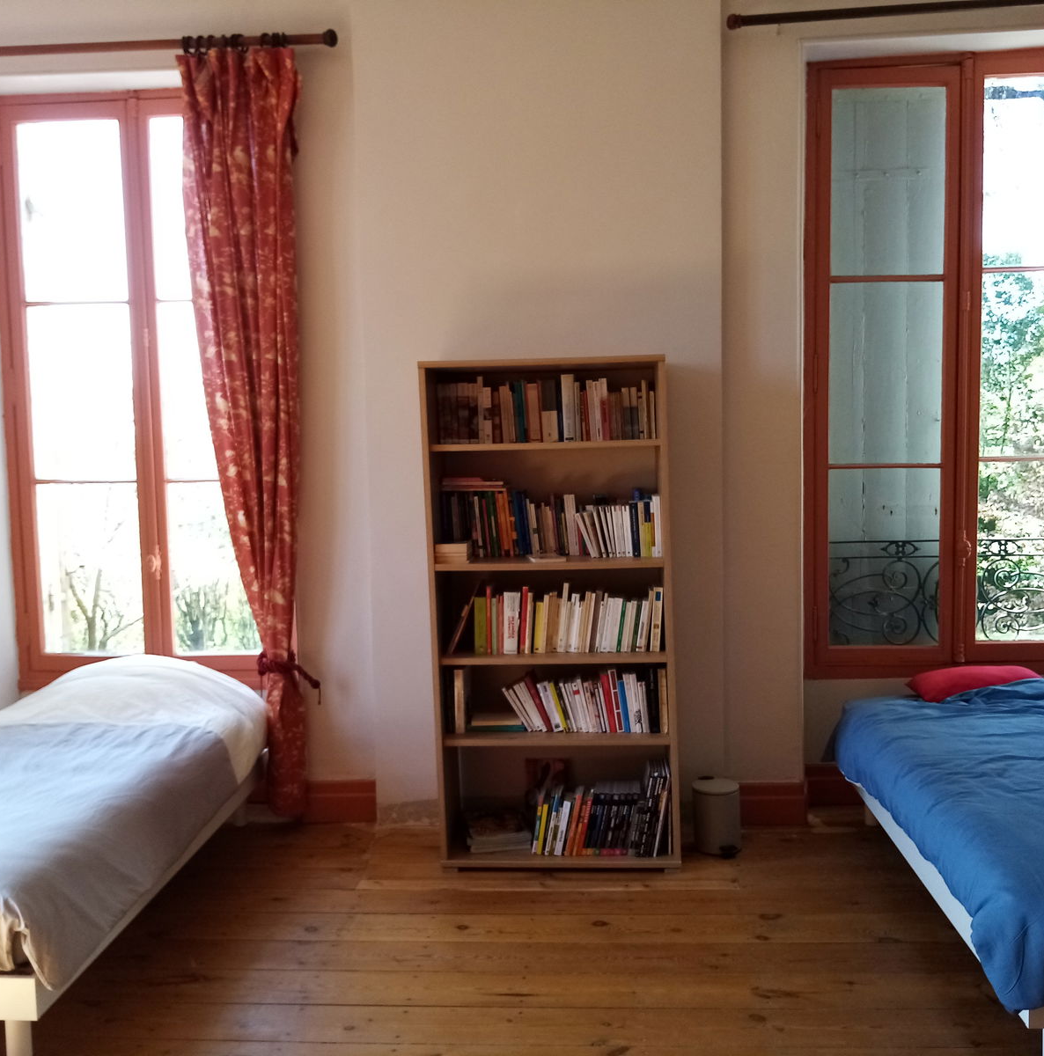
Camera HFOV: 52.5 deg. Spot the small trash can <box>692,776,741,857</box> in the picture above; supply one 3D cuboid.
[{"bbox_3d":[0.729,1.069,3.922,0.173,0.237,0.200,-2,5,-16],"label":"small trash can"}]

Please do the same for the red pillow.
[{"bbox_3d":[1.794,0.611,3.976,0.580,0.140,0.460,-1,5,3],"label":"red pillow"}]

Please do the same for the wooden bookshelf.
[{"bbox_3d":[0.111,0.304,3.831,0.843,1.798,0.340,-1,5,3],"label":"wooden bookshelf"}]

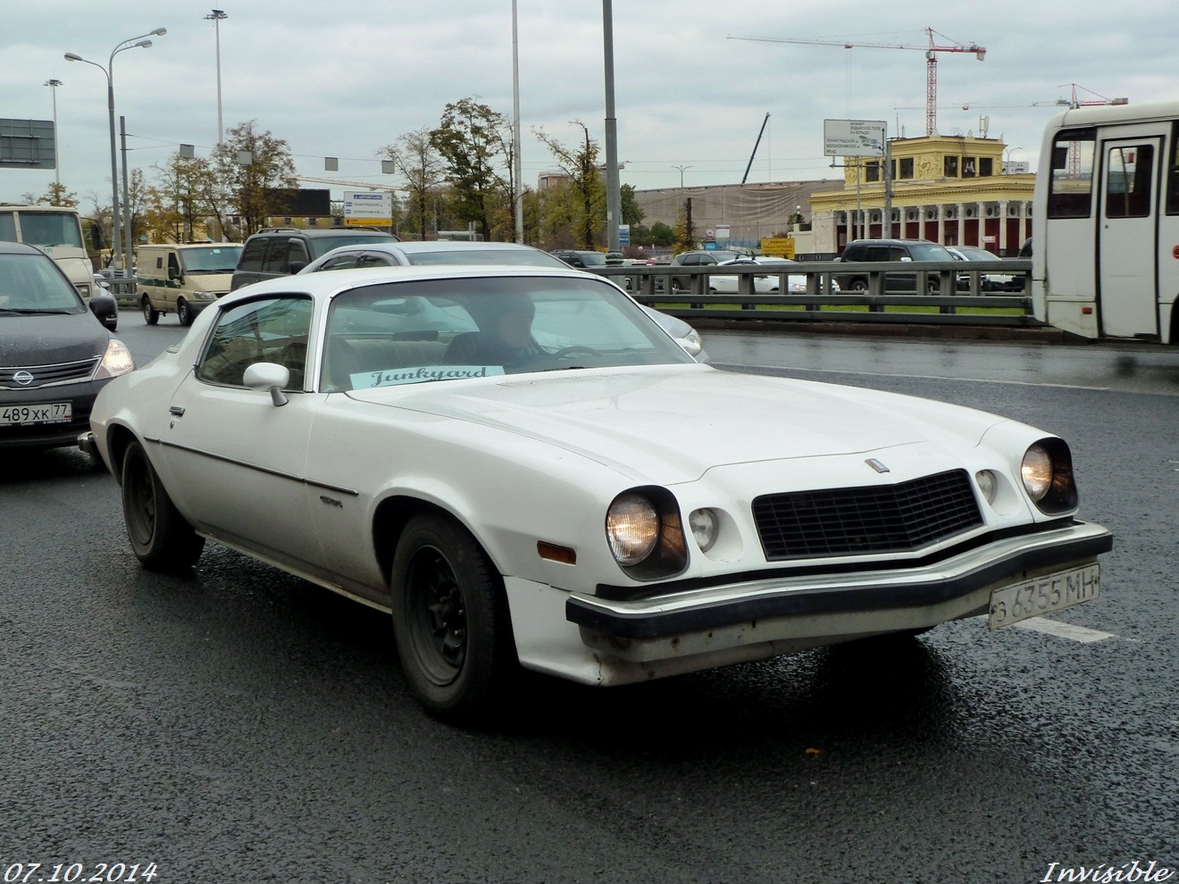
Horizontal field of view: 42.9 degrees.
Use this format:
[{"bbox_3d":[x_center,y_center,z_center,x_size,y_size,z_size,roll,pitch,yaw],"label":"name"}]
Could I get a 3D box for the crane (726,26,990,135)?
[{"bbox_3d":[59.751,-65.850,333.068,68.450,52.970,2.500,-5,7,-26],"label":"crane"}]

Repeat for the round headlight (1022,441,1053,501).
[{"bbox_3d":[1.265,0.085,4.353,0.185,0.185,0.100,-6,8,-33],"label":"round headlight"}]

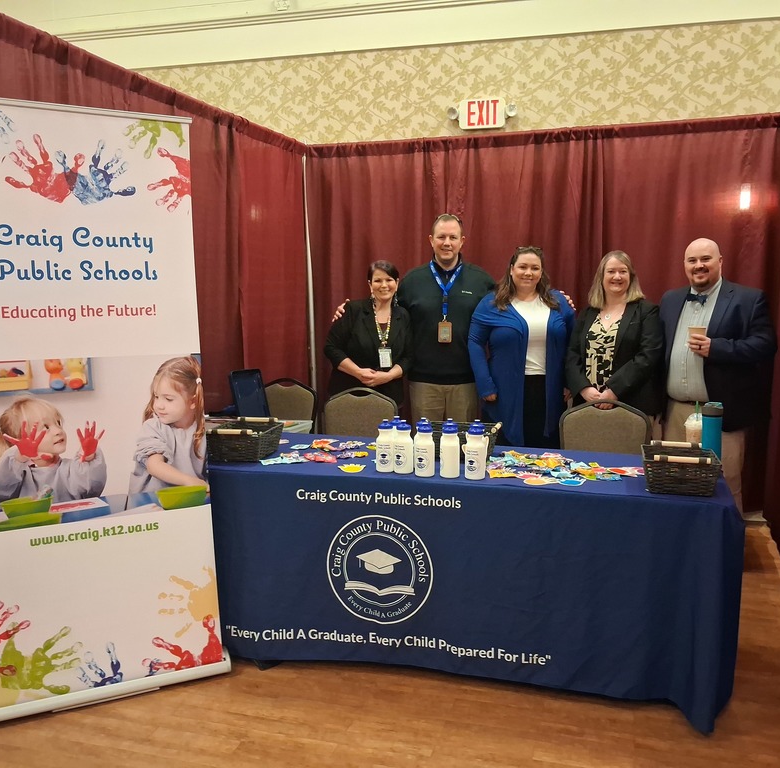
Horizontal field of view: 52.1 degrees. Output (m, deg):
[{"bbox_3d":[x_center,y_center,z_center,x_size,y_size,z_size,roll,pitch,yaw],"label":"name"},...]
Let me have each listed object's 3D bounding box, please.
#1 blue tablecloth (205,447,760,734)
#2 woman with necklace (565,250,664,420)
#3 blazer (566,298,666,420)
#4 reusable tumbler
[{"bbox_3d":[0.132,0.690,3.354,2.420,0.750,0.860,2,7,17],"label":"blue tablecloth"},{"bbox_3d":[1.141,0.152,4.070,0.480,1.635,0.350,2,7,18],"label":"woman with necklace"},{"bbox_3d":[1.139,-0.126,4.037,0.480,0.618,0.320,2,7,18],"label":"blazer"},{"bbox_3d":[1.213,0.209,3.000,0.075,0.254,0.075,2,7,22],"label":"reusable tumbler"}]

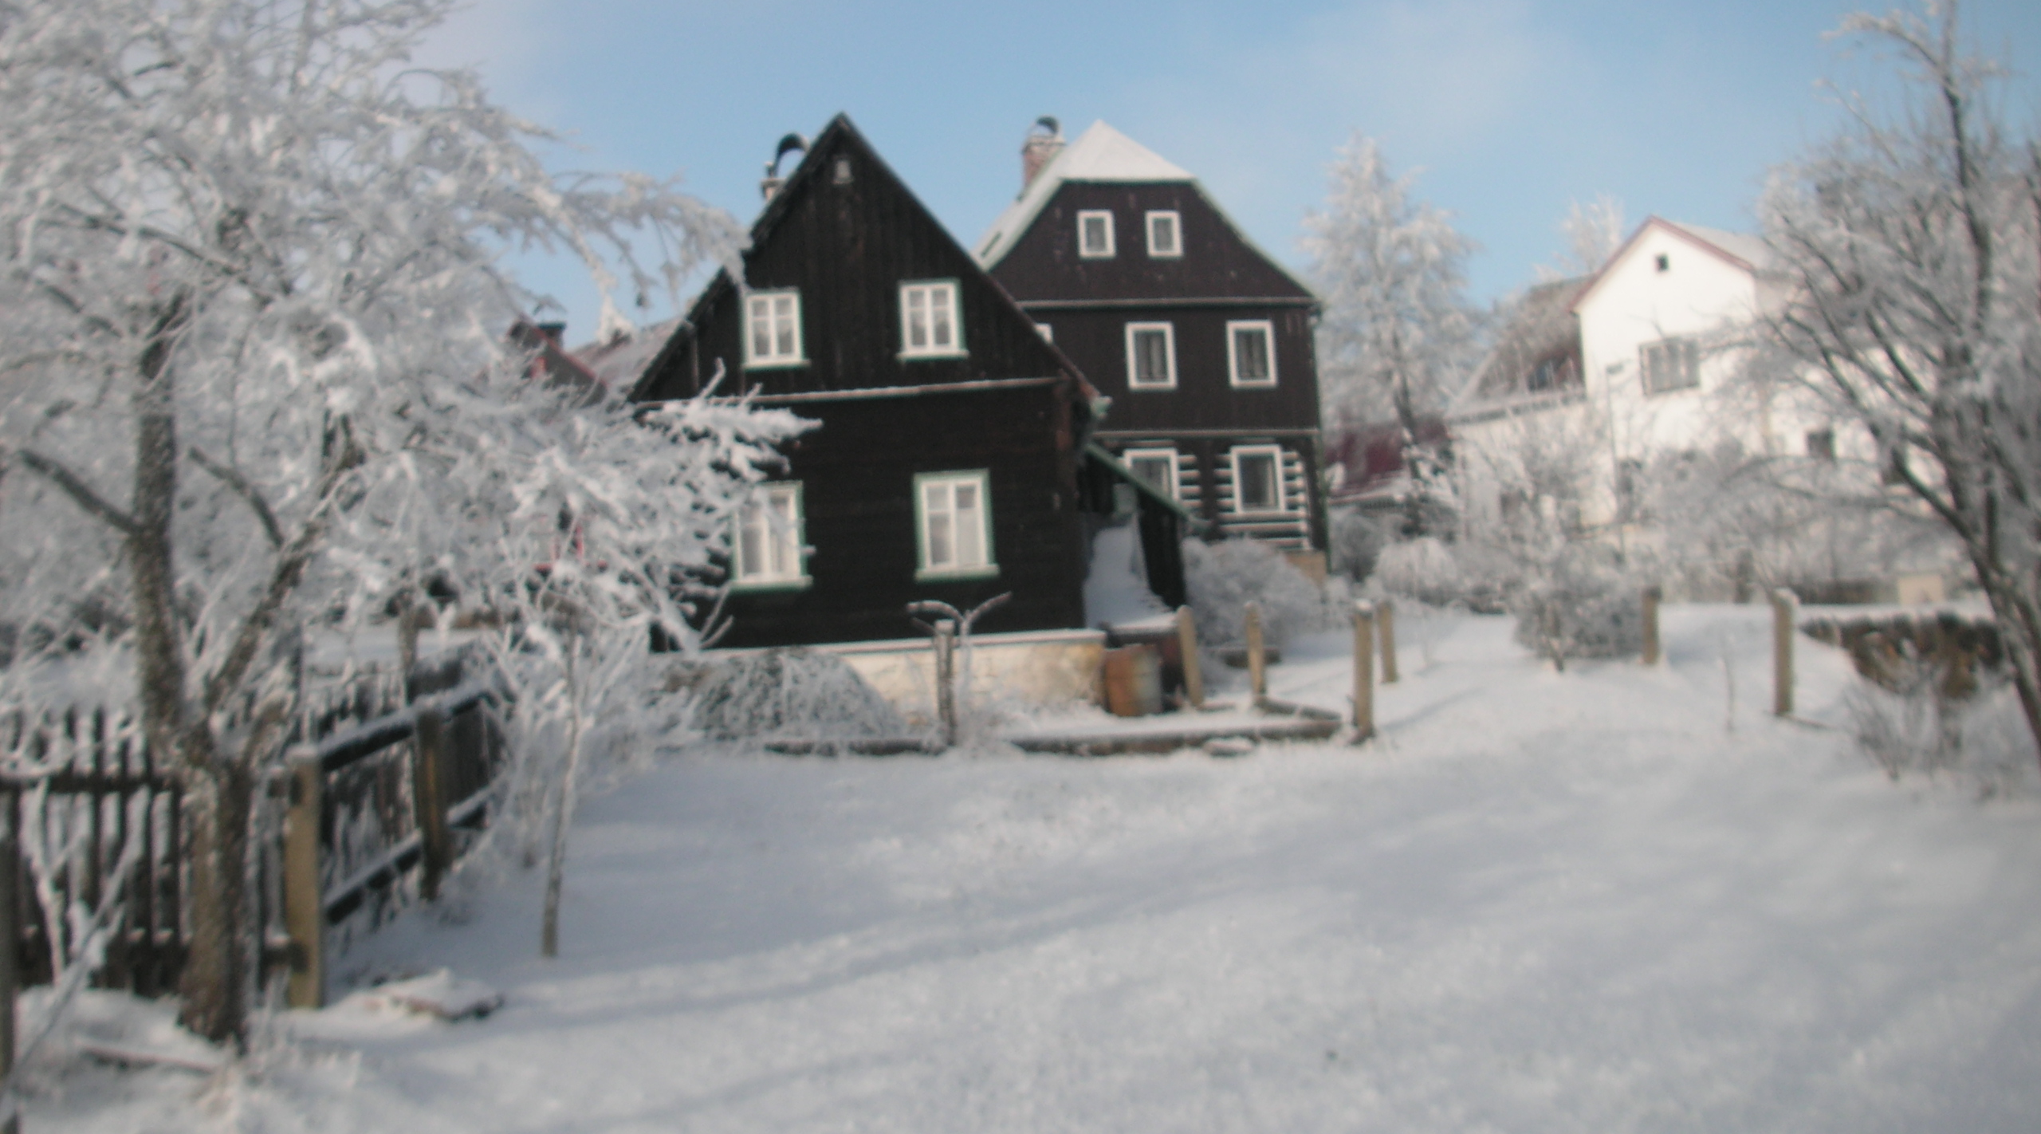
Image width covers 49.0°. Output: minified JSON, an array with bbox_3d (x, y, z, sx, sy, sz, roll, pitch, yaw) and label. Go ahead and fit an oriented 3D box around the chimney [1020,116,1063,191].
[{"bbox_3d":[0.473,-8.739,47.500,0.750,1.650,0.750,-2,-4,-15],"label":"chimney"}]

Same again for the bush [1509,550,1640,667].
[{"bbox_3d":[7.213,0.588,29.000,1.659,1.441,1.500,-5,-5,14],"label":"bush"}]

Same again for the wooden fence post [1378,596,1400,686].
[{"bbox_3d":[4.518,0.908,27.454,0.155,1.020,0.155,-4,-5,0],"label":"wooden fence post"}]

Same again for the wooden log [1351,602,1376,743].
[{"bbox_3d":[2.948,0.889,19.247,0.145,1.192,0.145,0,-5,0],"label":"wooden log"}]

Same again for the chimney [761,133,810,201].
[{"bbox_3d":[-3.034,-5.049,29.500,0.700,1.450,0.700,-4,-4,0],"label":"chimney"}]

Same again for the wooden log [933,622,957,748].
[{"bbox_3d":[-0.719,1.127,21.400,0.155,1.200,0.155,-4,-4,0],"label":"wooden log"}]

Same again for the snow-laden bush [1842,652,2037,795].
[{"bbox_3d":[6.026,1.015,14.700,1.261,0.883,1.100,-5,-6,22],"label":"snow-laden bush"}]

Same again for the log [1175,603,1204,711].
[{"bbox_3d":[1.781,0.945,23.500,0.150,1.100,0.150,-7,-4,0],"label":"log"}]

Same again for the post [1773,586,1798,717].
[{"bbox_3d":[7.508,0.838,22.000,0.160,1.270,0.160,0,-4,0],"label":"post"}]

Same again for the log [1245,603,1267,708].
[{"bbox_3d":[2.467,0.928,23.500,0.150,1.100,0.150,-4,-4,0],"label":"log"}]

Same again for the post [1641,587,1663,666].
[{"bbox_3d":[7.879,0.725,27.955,0.160,0.997,0.160,-1,-5,0],"label":"post"}]

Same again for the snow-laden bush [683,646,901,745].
[{"bbox_3d":[-2.258,1.305,22.500,2.150,0.960,1.500,-4,-4,0],"label":"snow-laden bush"}]

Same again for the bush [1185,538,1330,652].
[{"bbox_3d":[3.314,0.433,32.000,2.187,1.613,2.000,-4,-5,6],"label":"bush"}]

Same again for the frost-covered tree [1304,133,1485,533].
[{"bbox_3d":[9.971,-6.256,60.000,4.700,10.400,4.600,-4,-4,0],"label":"frost-covered tree"}]

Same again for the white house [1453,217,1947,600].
[{"bbox_3d":[19.219,-4.608,63.996,9.800,8.740,9.890,1,-7,-43],"label":"white house"}]

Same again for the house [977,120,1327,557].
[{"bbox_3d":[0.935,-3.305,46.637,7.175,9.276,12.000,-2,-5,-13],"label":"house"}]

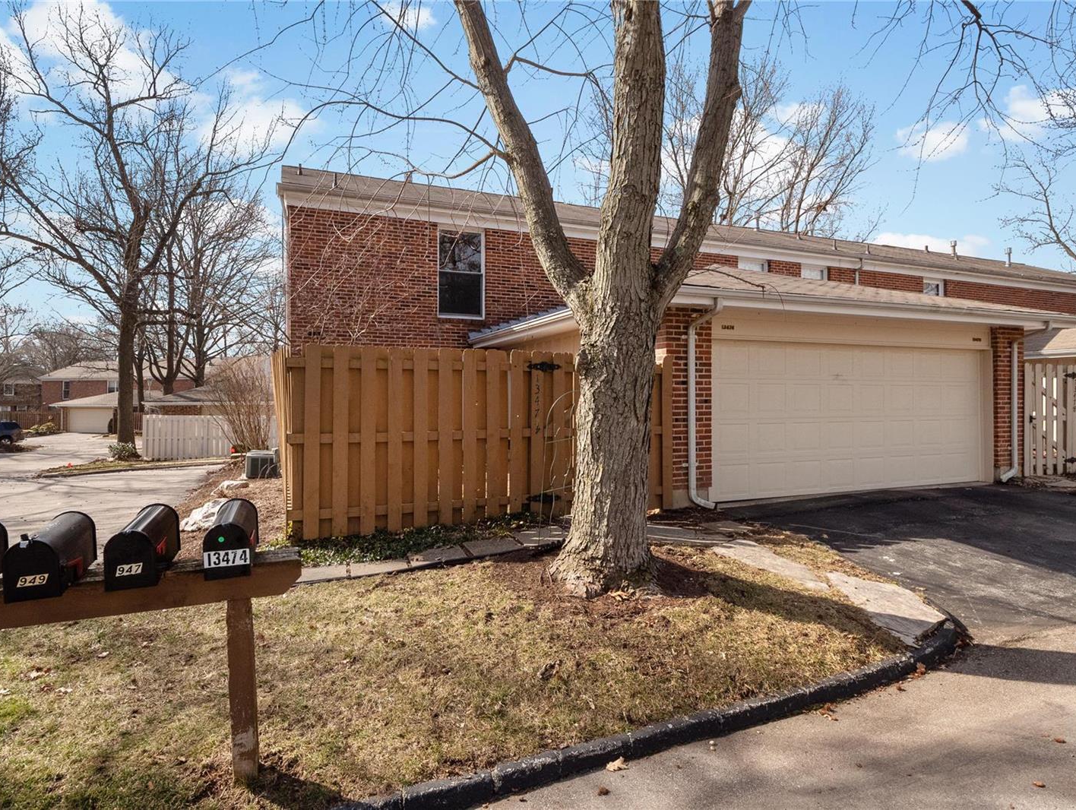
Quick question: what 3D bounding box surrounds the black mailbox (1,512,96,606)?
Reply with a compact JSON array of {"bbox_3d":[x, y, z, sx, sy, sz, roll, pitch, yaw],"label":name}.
[{"bbox_3d":[-1.986,0.605,2.498,0.172,0.228,0.492,-1,2,-23],"label":"black mailbox"}]

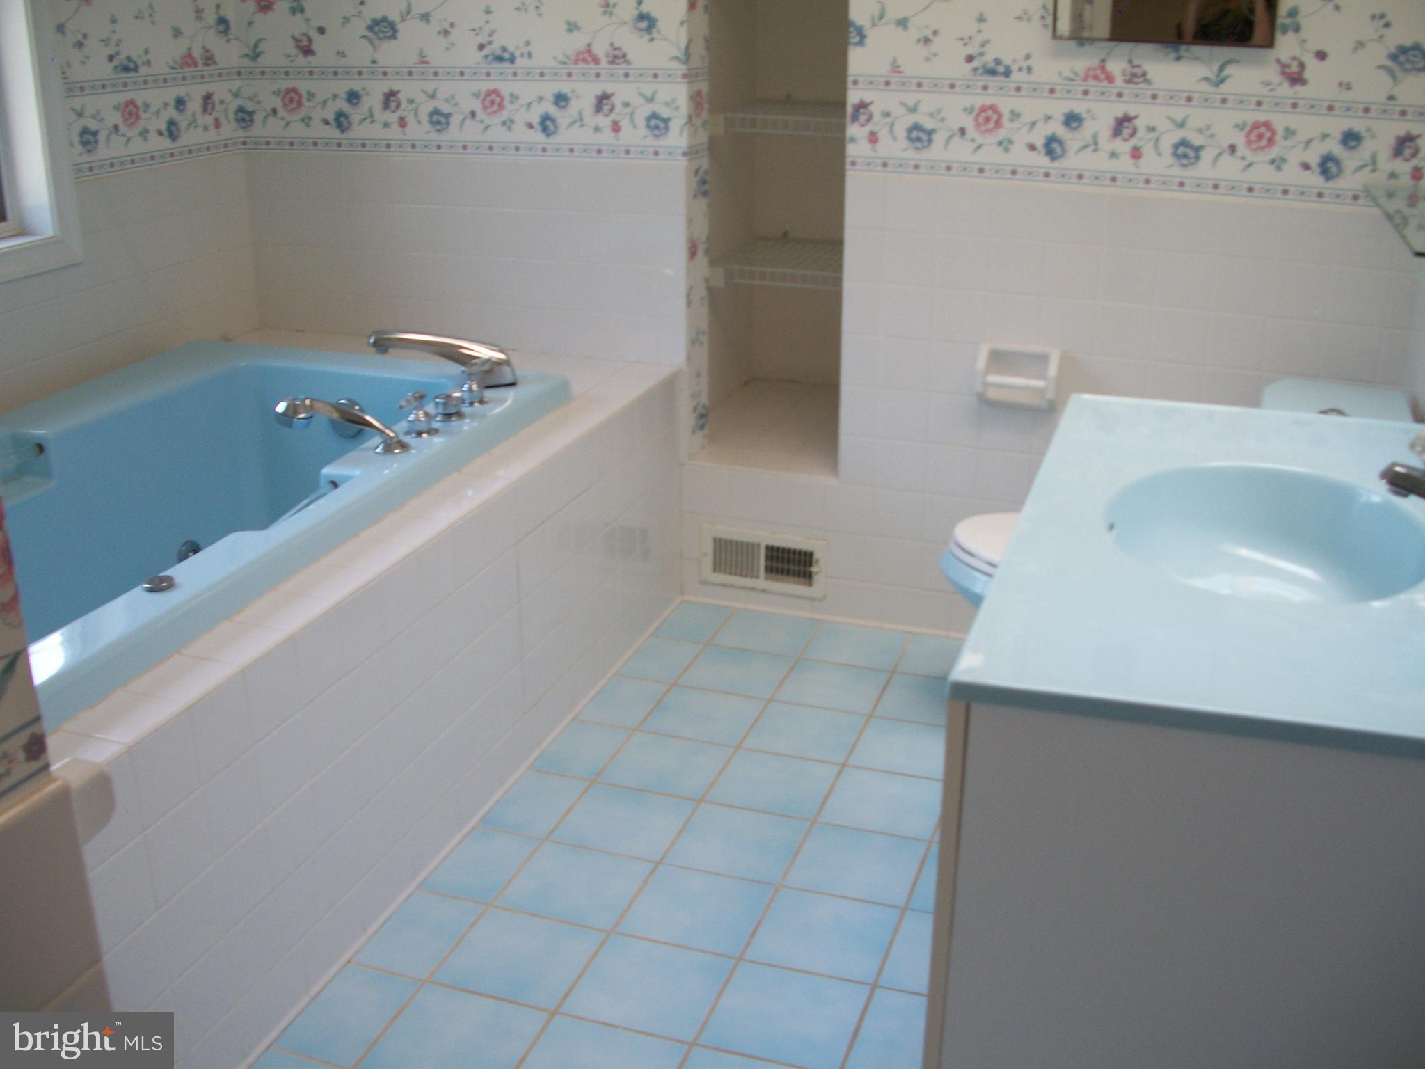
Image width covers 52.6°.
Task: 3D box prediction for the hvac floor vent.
[{"bbox_3d":[0.109,0.065,3.205,0.293,0.142,0.020,7,22,18],"label":"hvac floor vent"}]

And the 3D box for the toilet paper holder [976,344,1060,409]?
[{"bbox_3d":[0.604,-0.302,2.851,0.157,0.124,0.070,7,22,18],"label":"toilet paper holder"}]

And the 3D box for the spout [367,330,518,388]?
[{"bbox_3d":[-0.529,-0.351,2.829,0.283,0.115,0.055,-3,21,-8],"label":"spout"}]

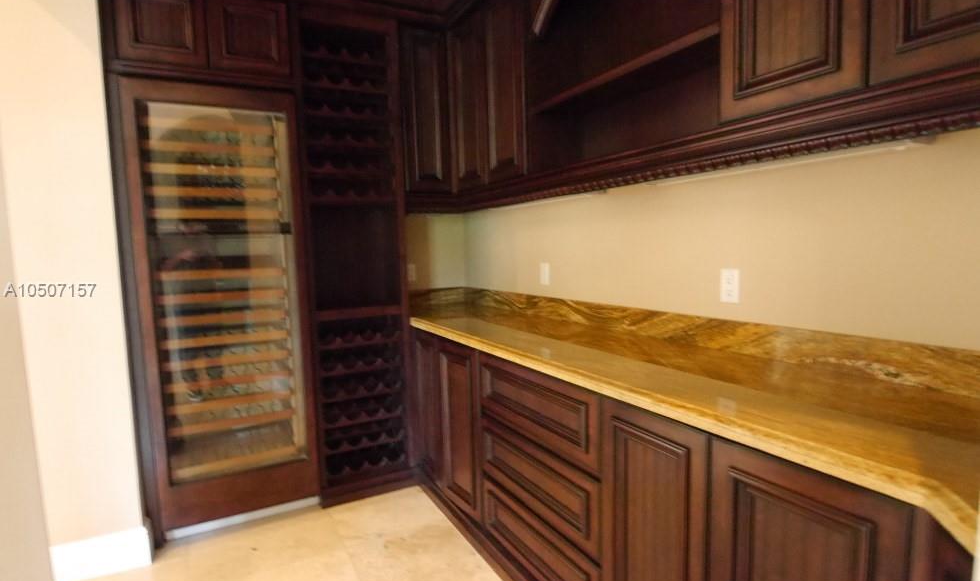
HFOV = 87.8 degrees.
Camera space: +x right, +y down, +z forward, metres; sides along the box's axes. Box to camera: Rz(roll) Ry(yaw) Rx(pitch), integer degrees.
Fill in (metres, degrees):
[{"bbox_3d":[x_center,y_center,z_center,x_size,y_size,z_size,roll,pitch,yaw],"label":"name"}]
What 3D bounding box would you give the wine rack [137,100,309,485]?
[{"bbox_3d":[-1.347,0.005,2.633,0.632,1.756,0.560,-4,5,-28],"label":"wine rack"}]

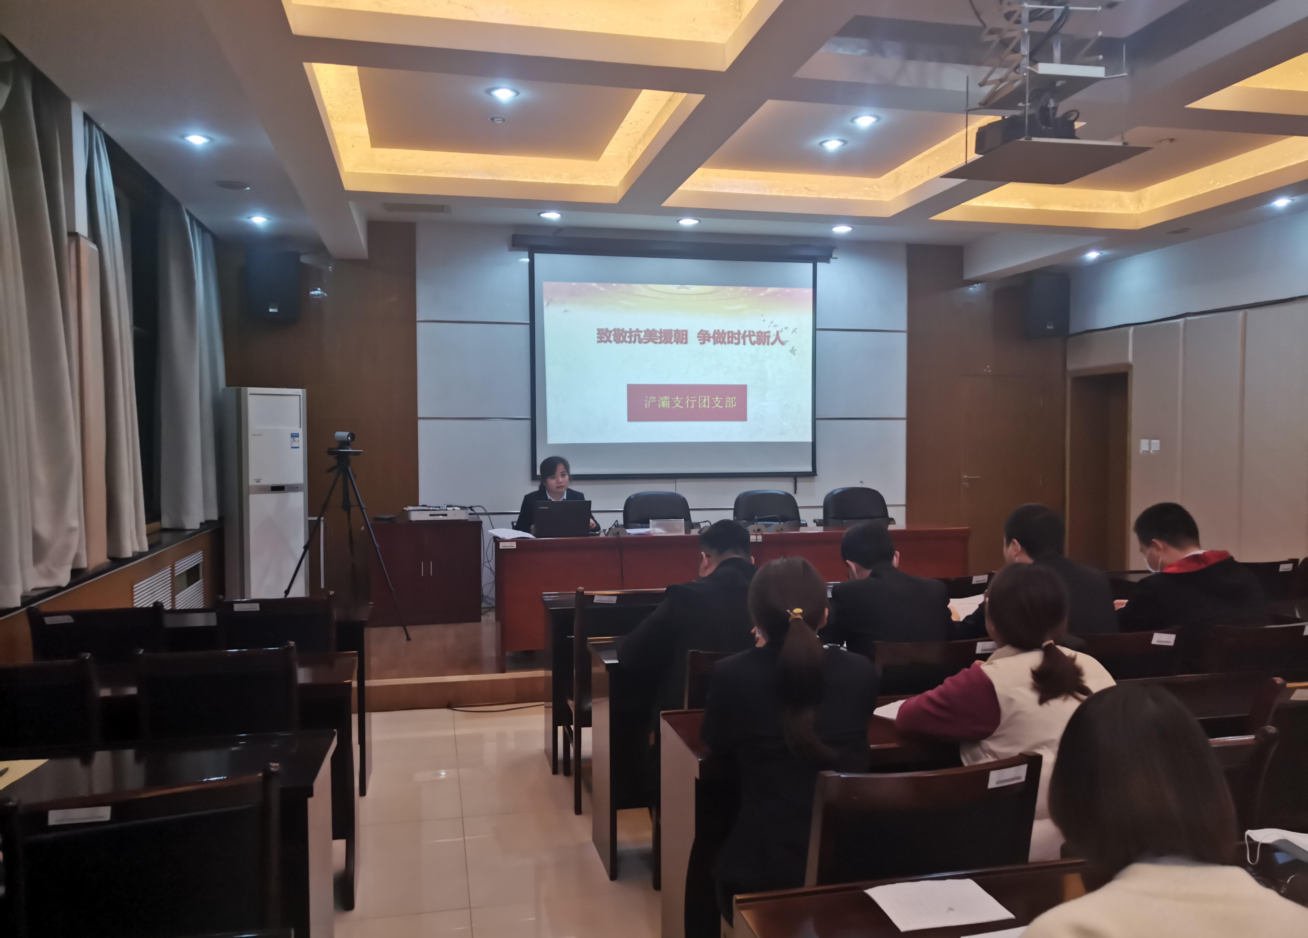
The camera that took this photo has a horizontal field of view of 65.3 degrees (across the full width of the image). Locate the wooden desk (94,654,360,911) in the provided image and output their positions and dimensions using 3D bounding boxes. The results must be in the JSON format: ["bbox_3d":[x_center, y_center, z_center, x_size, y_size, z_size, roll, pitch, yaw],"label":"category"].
[{"bbox_3d":[-1.603,1.056,3.352,1.200,0.760,0.480,-1,2,-12],"label":"wooden desk"}]

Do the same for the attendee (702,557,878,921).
[{"bbox_3d":[0.300,0.820,2.445,0.470,1.260,0.700,0,2,-4],"label":"attendee"}]

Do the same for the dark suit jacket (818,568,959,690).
[{"bbox_3d":[0.799,0.627,3.513,0.500,0.660,0.420,0,2,-3],"label":"dark suit jacket"}]

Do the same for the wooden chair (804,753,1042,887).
[{"bbox_3d":[0.472,0.986,2.130,0.450,0.910,0.550,0,2,-12],"label":"wooden chair"}]

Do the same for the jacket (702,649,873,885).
[{"bbox_3d":[0.304,0.671,2.273,0.410,0.580,0.460,-1,2,-12],"label":"jacket"}]

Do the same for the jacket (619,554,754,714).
[{"bbox_3d":[0.172,0.604,3.261,0.570,0.665,0.510,-1,2,-12],"label":"jacket"}]

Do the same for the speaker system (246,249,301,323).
[{"bbox_3d":[-2.763,-1.333,7.426,0.360,0.510,0.320,-1,8,-15],"label":"speaker system"}]

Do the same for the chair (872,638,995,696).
[{"bbox_3d":[0.815,0.962,3.321,0.450,0.920,0.540,-1,2,-12],"label":"chair"}]

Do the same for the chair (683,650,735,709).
[{"bbox_3d":[0.240,0.964,3.201,0.450,0.930,0.580,-1,2,-12],"label":"chair"}]

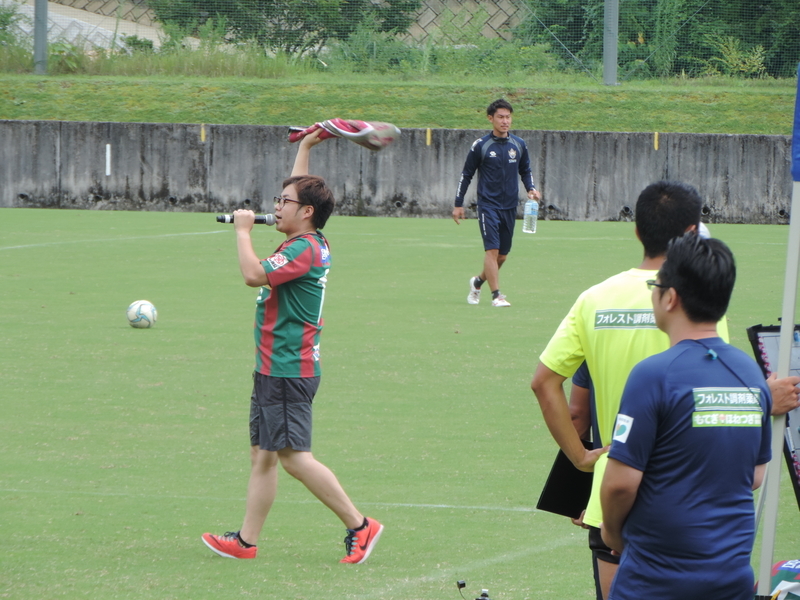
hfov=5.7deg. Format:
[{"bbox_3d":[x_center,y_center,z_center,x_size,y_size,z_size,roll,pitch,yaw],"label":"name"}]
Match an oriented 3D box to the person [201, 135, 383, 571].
[{"bbox_3d":[-0.453,0.190,33.800,0.740,1.820,0.560,1,2,10],"label":"person"}]

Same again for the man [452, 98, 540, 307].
[{"bbox_3d":[0.786,-0.794,65.900,0.660,1.700,0.600,0,2,-21],"label":"man"}]

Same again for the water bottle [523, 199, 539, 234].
[{"bbox_3d":[1.064,-0.692,65.800,0.105,0.305,0.100,5,2,-11],"label":"water bottle"}]

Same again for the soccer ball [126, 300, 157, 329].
[{"bbox_3d":[-1.893,0.111,59.300,0.220,0.220,0.220,1,2,0],"label":"soccer ball"}]

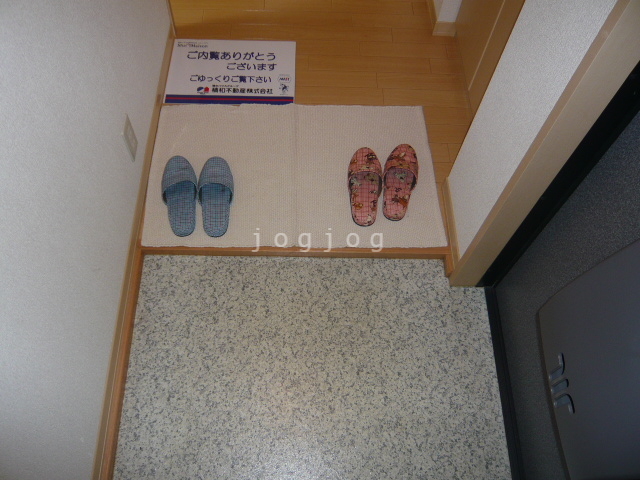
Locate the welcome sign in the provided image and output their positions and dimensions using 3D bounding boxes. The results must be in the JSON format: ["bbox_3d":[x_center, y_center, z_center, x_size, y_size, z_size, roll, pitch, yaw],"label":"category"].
[{"bbox_3d":[-0.286,-0.557,1.690,0.420,0.008,0.298,0,62,-2],"label":"welcome sign"}]

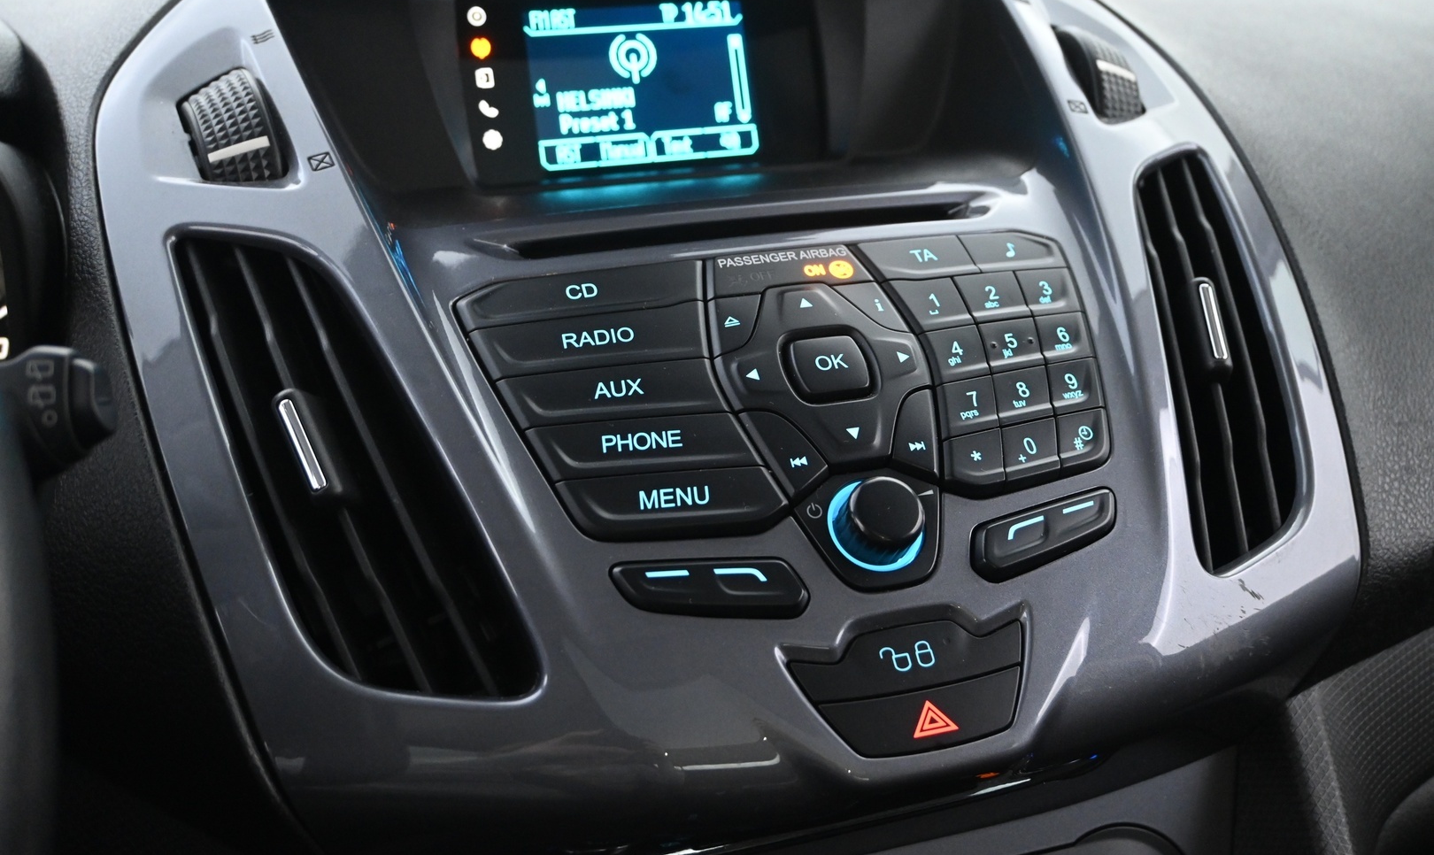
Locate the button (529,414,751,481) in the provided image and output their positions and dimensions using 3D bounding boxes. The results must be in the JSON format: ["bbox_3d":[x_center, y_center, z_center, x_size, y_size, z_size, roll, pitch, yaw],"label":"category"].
[{"bbox_3d":[-0.017,0.005,0.332,0.053,0.005,0.015,-4,57,-8],"label":"button"}]

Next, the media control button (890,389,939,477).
[{"bbox_3d":[0.049,0.002,0.364,0.013,0.006,0.026,5,57,-11],"label":"media control button"}]

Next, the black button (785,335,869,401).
[{"bbox_3d":[0.027,-0.013,0.348,0.016,0.008,0.016,-9,56,-17],"label":"black button"}]

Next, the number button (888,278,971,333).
[{"bbox_3d":[0.056,-0.031,0.371,0.019,0.005,0.018,-8,51,-23],"label":"number button"}]

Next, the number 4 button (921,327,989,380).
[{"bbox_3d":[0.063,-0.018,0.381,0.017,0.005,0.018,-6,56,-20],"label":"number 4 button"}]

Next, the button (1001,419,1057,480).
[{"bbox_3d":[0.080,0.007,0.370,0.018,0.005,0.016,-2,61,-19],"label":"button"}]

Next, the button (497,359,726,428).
[{"bbox_3d":[-0.024,-0.006,0.339,0.054,0.005,0.017,-6,54,-8],"label":"button"}]

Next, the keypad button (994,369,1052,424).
[{"bbox_3d":[0.076,-0.007,0.359,0.020,0.005,0.016,-5,57,-21],"label":"keypad button"}]

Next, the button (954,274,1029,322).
[{"bbox_3d":[0.073,-0.033,0.379,0.020,0.005,0.017,-6,51,-22],"label":"button"}]

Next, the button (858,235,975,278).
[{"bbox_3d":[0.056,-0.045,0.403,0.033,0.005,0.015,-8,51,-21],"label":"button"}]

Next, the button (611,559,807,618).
[{"bbox_3d":[-0.002,0.038,0.336,0.044,0.011,0.007,-1,-23,-9],"label":"button"}]

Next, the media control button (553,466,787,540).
[{"bbox_3d":[-0.011,0.019,0.344,0.054,0.007,0.013,-4,62,-9],"label":"media control button"}]

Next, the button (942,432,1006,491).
[{"bbox_3d":[0.061,0.009,0.344,0.019,0.005,0.015,-6,60,-21],"label":"button"}]

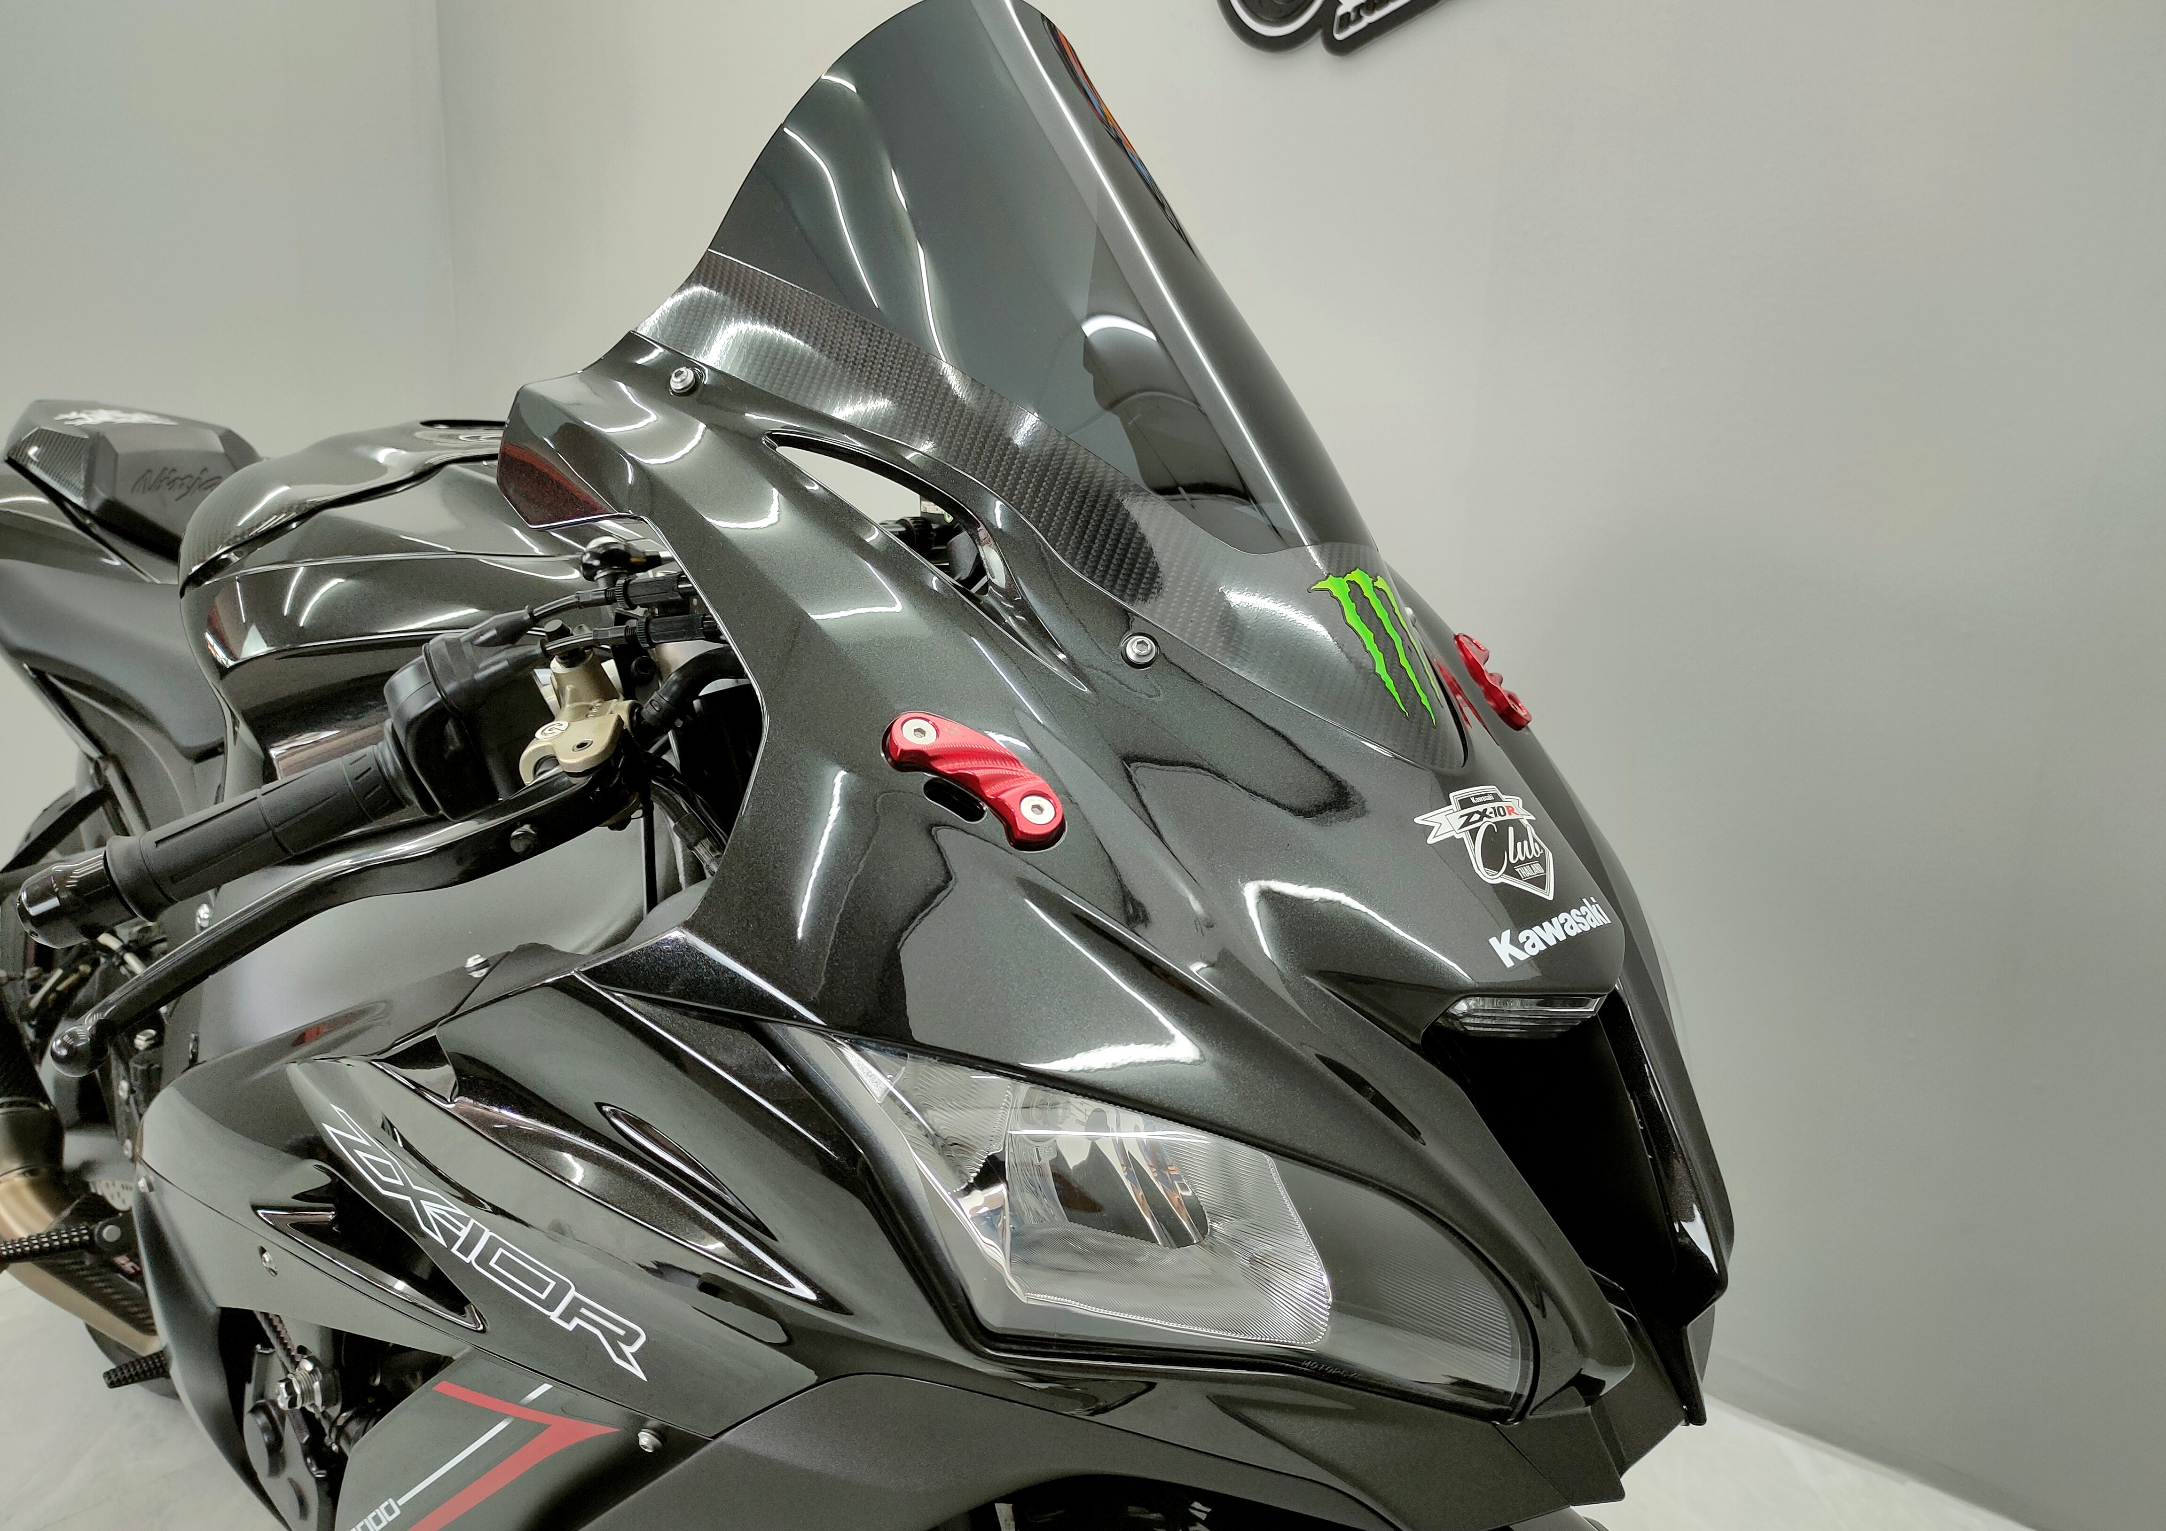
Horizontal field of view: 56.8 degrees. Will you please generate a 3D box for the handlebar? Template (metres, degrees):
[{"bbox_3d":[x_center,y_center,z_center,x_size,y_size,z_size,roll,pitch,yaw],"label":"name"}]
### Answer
[{"bbox_3d":[-0.382,0.035,0.885,0.170,0.041,0.041,-23,16,-12],"label":"handlebar"}]

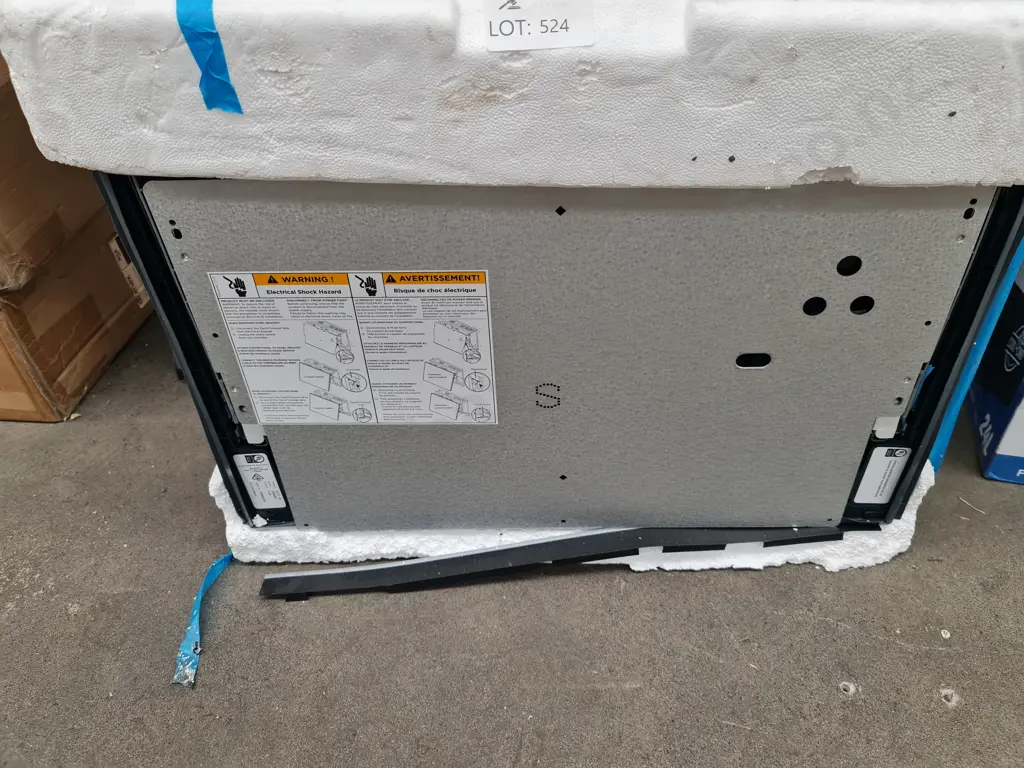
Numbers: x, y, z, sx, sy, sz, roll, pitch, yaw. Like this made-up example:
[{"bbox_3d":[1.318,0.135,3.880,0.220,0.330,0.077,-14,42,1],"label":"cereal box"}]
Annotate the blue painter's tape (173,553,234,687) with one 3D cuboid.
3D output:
[{"bbox_3d":[-0.273,0.205,0.658,0.030,0.017,0.130,-3,38,0],"label":"blue painter's tape"}]

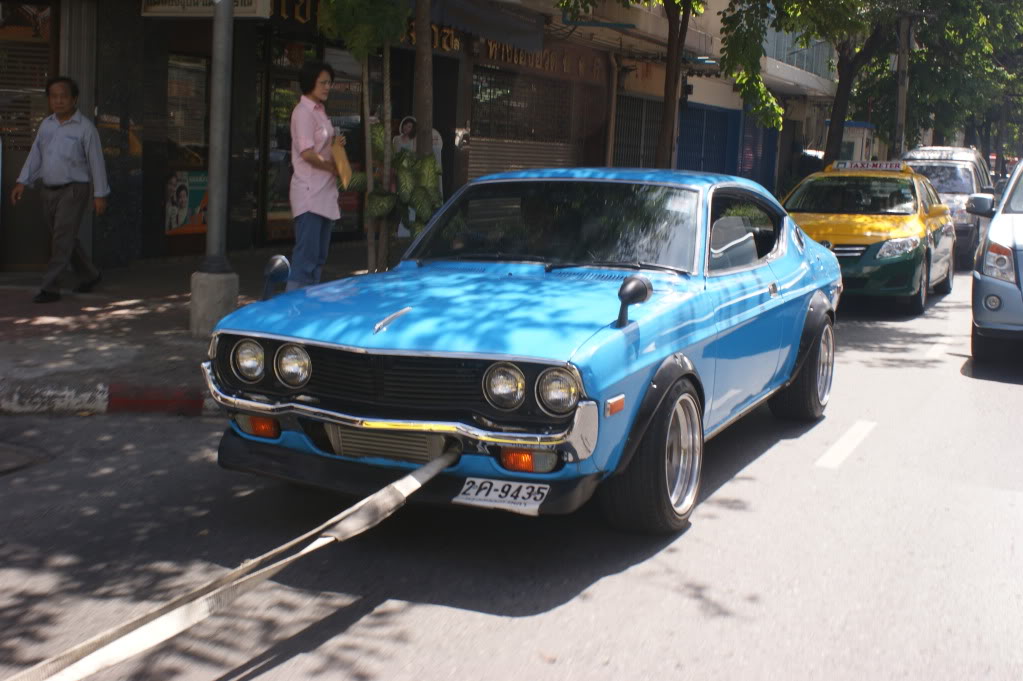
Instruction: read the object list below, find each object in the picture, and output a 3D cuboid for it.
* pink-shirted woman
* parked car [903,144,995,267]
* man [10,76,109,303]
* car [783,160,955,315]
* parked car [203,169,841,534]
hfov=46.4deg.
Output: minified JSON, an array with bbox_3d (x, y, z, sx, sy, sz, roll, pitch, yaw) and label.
[{"bbox_3d":[-1.203,-0.894,7.250,0.380,1.570,0.460,5,8,22],"label":"pink-shirted woman"},{"bbox_3d":[7.720,-2.412,21.600,1.760,1.920,4.900,5,8,25],"label":"parked car"},{"bbox_3d":[-3.292,-1.075,8.706,0.580,1.670,0.580,5,8,25],"label":"man"},{"bbox_3d":[4.156,-1.289,13.950,1.760,1.550,4.540,5,8,25],"label":"car"},{"bbox_3d":[0.456,-0.165,5.755,1.700,1.325,4.240,5,8,25],"label":"parked car"}]

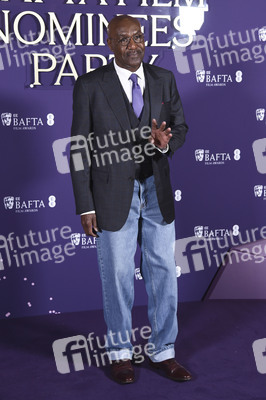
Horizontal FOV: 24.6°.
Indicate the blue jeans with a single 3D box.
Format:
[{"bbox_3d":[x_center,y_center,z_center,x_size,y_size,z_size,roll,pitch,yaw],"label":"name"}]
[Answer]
[{"bbox_3d":[0.014,0.348,3.215,0.405,1.020,0.300,-3,10,-18],"label":"blue jeans"}]

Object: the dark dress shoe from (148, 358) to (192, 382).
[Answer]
[{"bbox_3d":[0.194,0.846,3.220,0.112,0.110,0.305,-8,12,-37],"label":"dark dress shoe"}]

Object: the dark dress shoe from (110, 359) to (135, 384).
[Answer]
[{"bbox_3d":[-0.060,0.870,3.267,0.110,0.114,0.295,-2,10,-11],"label":"dark dress shoe"}]

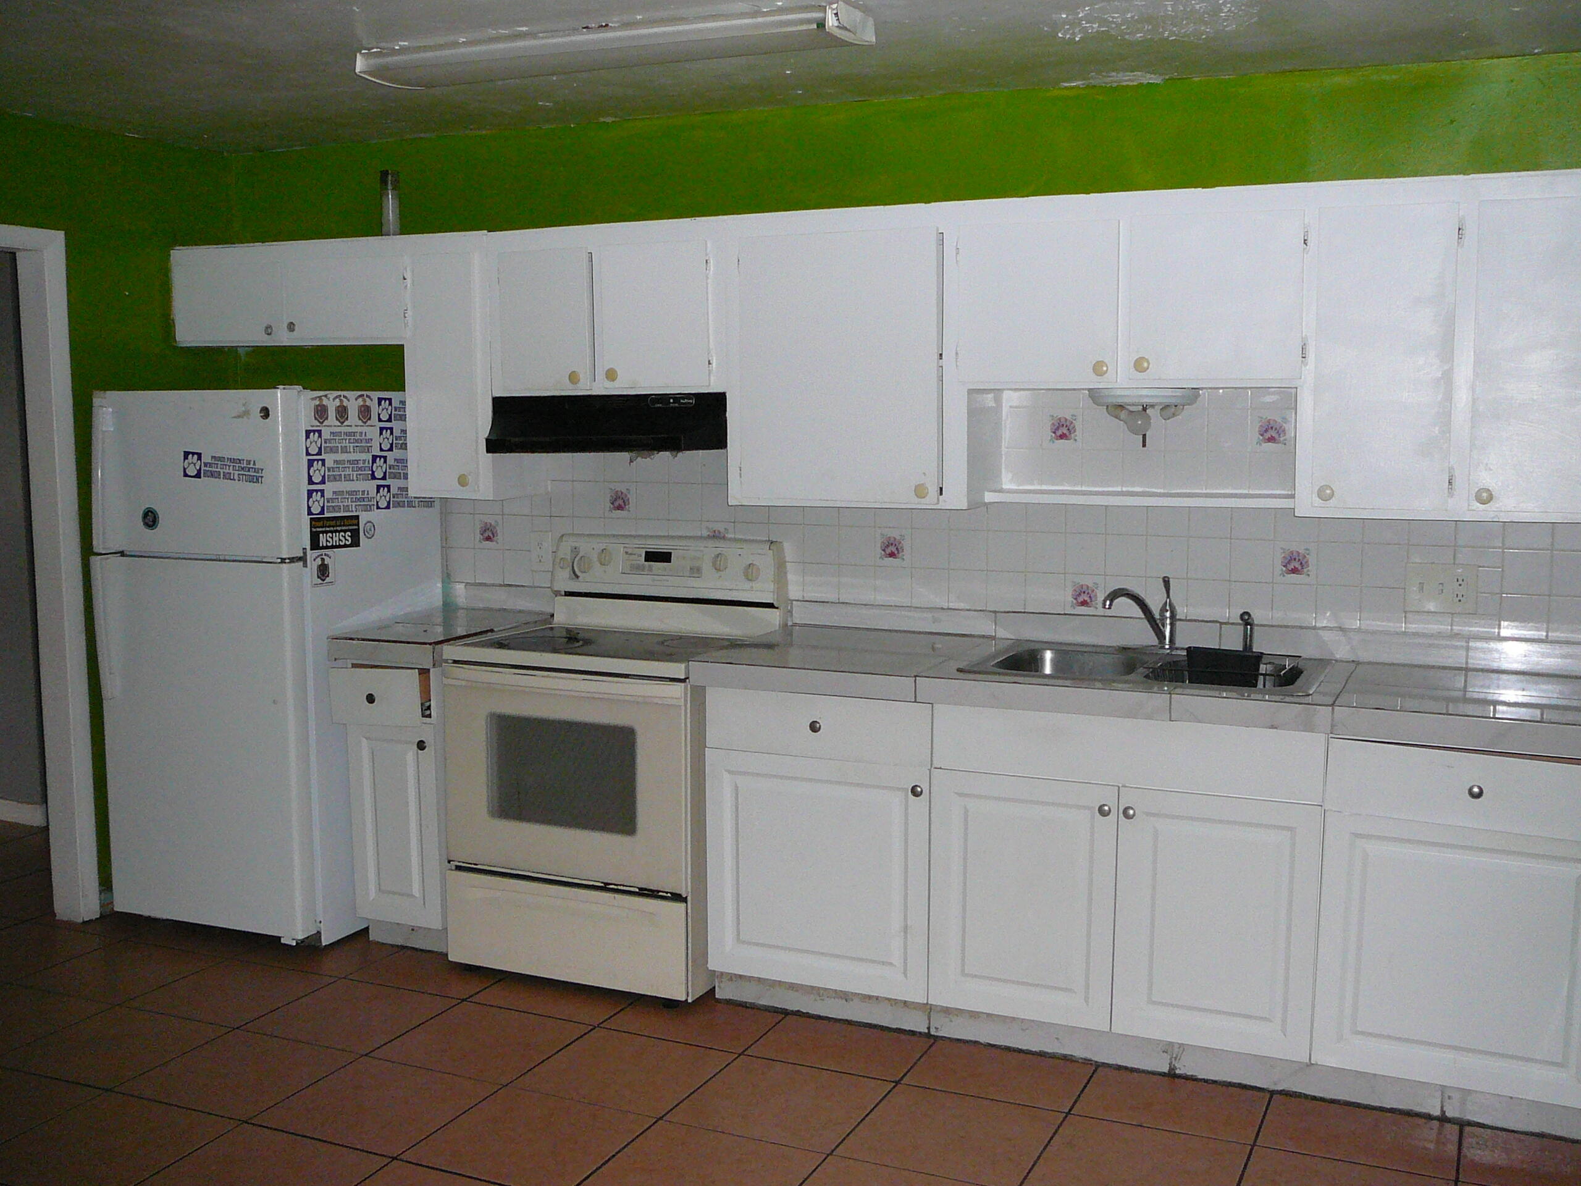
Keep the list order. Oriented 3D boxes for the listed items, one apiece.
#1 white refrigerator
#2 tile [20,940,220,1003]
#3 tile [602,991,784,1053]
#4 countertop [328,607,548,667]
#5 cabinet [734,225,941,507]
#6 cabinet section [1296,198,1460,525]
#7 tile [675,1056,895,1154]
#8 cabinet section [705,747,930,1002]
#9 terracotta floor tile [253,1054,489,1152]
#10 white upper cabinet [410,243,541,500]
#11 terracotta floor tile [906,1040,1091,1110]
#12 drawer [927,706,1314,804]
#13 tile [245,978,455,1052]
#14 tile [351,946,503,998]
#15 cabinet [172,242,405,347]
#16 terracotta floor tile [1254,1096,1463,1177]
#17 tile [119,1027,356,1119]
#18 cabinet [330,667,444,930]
[{"bbox_3d":[-1.595,0.192,4.976,0.708,1.628,0.737,3,7,24],"label":"white refrigerator"},{"bbox_3d":[-1.873,1.066,4.486,0.395,0.010,0.395,3,7,24],"label":"tile"},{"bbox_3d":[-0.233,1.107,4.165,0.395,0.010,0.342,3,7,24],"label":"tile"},{"bbox_3d":[-1.040,0.139,4.833,0.365,0.067,0.625,3,7,24],"label":"countertop"},{"bbox_3d":[0.185,-0.603,4.307,0.588,0.714,0.334,3,7,24],"label":"cabinet"},{"bbox_3d":[1.422,-0.549,3.842,0.331,0.715,0.321,3,8,23],"label":"cabinet section"},{"bbox_3d":[-0.019,1.172,3.684,0.406,0.012,0.406,3,7,24],"label":"tile"},{"bbox_3d":[0.176,0.682,4.326,0.612,0.599,0.572,3,8,23],"label":"cabinet section"},{"bbox_3d":[-0.928,1.162,3.618,0.395,0.010,0.395,3,7,24],"label":"terracotta floor tile"},{"bbox_3d":[-0.940,-0.674,4.815,0.301,0.763,0.326,3,7,24],"label":"white upper cabinet"},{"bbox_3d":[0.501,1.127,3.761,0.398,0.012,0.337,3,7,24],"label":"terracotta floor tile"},{"bbox_3d":[0.834,0.343,3.822,0.901,0.156,0.420,3,7,24],"label":"drawer"},{"bbox_3d":[-1.115,1.085,4.078,0.398,0.012,0.398,3,7,24],"label":"tile"},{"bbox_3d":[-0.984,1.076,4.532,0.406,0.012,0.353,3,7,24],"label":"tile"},{"bbox_3d":[-1.500,-0.942,5.098,0.915,0.318,0.320,3,7,24],"label":"cabinet"},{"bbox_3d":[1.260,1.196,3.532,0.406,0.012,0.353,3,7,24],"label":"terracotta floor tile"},{"bbox_3d":[-1.299,1.143,3.784,0.395,0.010,0.395,3,7,24],"label":"tile"},{"bbox_3d":[-1.012,0.548,4.777,0.355,0.730,0.600,3,7,24],"label":"cabinet"}]

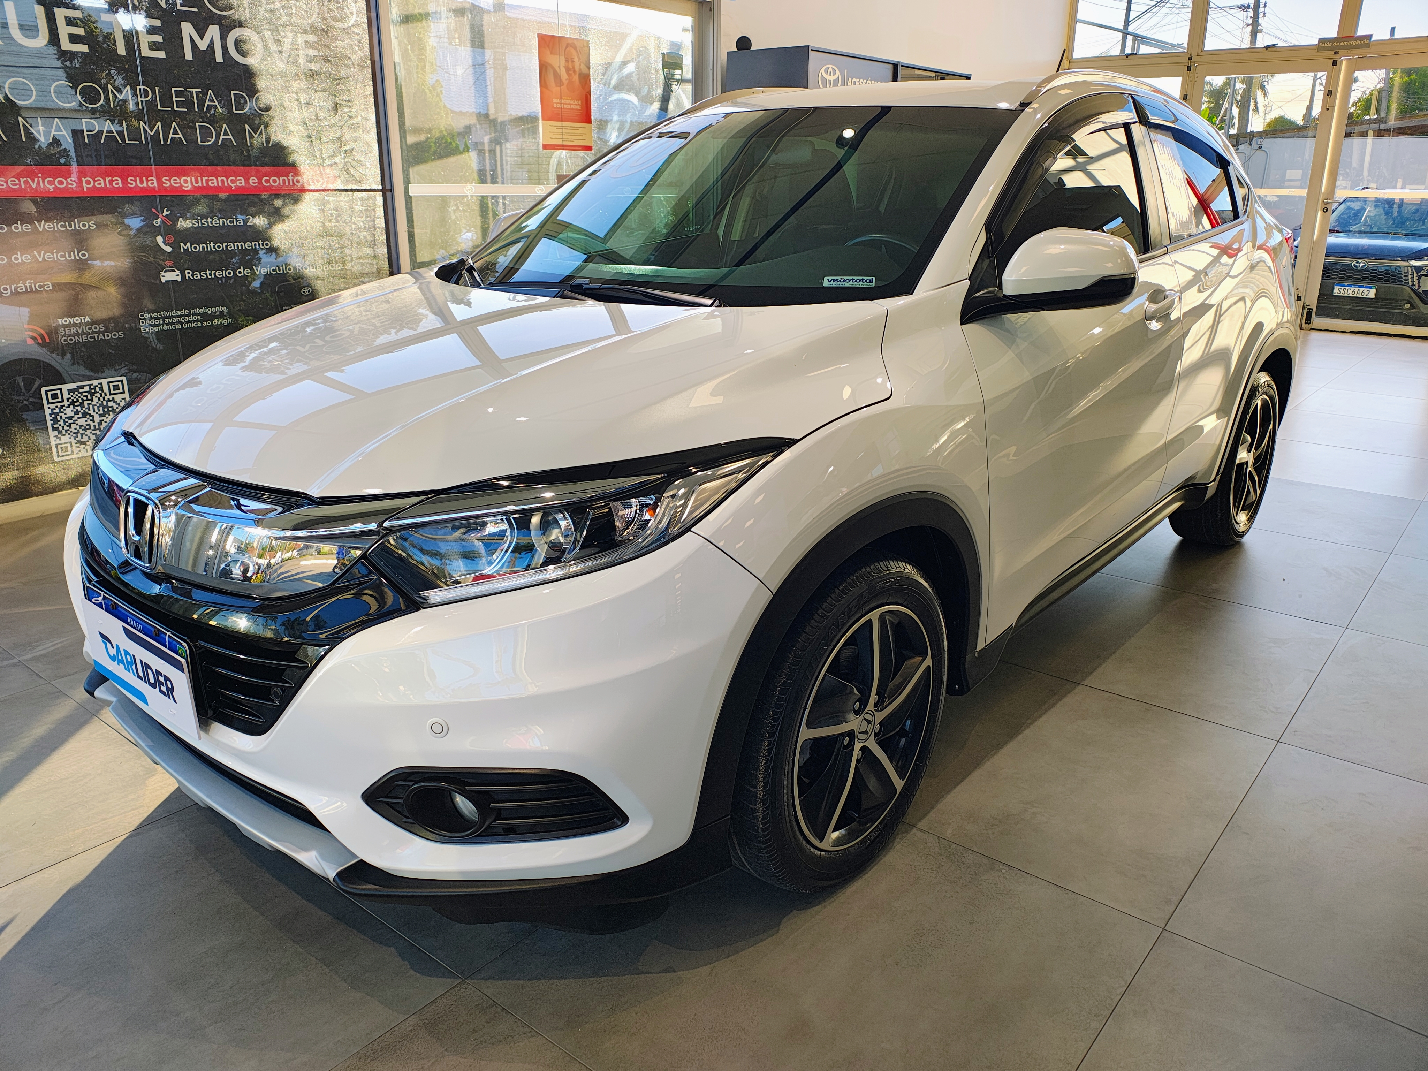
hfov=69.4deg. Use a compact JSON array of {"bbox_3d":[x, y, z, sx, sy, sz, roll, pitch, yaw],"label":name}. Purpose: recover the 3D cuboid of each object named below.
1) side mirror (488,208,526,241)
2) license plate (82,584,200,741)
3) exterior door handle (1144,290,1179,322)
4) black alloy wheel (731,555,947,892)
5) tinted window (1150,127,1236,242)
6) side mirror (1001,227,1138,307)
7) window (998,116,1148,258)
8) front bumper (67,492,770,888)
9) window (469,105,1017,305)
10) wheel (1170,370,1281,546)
[{"bbox_3d":[-0.660,-0.929,3.229,0.217,0.163,0.168,15,24,39],"label":"side mirror"},{"bbox_3d":[-0.971,0.214,1.748,0.414,0.168,0.020,15,24,39],"label":"license plate"},{"bbox_3d":[1.171,-0.597,2.676,0.059,0.059,0.207,15,24,39],"label":"exterior door handle"},{"bbox_3d":[0.223,0.342,2.017,0.222,0.665,0.665,15,24,39],"label":"black alloy wheel"},{"bbox_3d":[1.426,-1.052,3.078,0.049,0.364,0.729,-11,7,44],"label":"tinted window"},{"bbox_3d":[0.713,-0.533,2.049,0.217,0.163,0.168,15,24,39],"label":"side mirror"},{"bbox_3d":[0.838,-0.829,2.438,0.049,0.384,1.005,-11,7,44],"label":"window"},{"bbox_3d":[-0.765,0.167,1.974,1.724,0.552,0.640,15,24,39],"label":"front bumper"},{"bbox_3d":[0.040,-0.885,2.614,1.438,0.108,0.906,15,53,39],"label":"window"},{"bbox_3d":[1.908,-0.296,3.850,0.222,0.665,0.665,15,24,39],"label":"wheel"}]

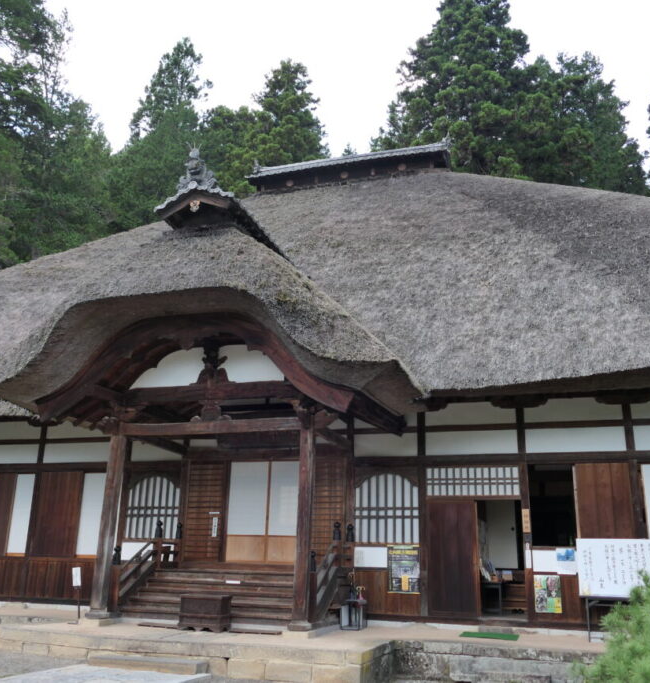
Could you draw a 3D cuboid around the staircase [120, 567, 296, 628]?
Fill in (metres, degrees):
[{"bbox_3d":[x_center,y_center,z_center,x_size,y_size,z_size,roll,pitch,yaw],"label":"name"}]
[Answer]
[{"bbox_3d":[-1.703,4.404,12.354,3.500,0.780,1.350,-4,-18,18],"label":"staircase"}]

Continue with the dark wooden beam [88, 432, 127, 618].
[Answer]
[{"bbox_3d":[-3.735,3.090,12.285,0.210,3.020,0.210,-4,-17,17],"label":"dark wooden beam"}]

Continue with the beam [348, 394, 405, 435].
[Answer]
[{"bbox_3d":[0.886,1.227,11.677,0.180,0.330,2.631,-6,-16,22],"label":"beam"}]

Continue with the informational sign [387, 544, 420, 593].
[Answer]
[{"bbox_3d":[1.419,4.119,12.852,0.590,0.840,0.020,-4,-18,18],"label":"informational sign"}]

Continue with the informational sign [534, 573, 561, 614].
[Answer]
[{"bbox_3d":[3.767,4.264,12.004,0.415,0.600,0.015,-4,-18,18],"label":"informational sign"}]

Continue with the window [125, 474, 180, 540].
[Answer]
[{"bbox_3d":[-3.443,3.384,14.547,1.250,1.280,0.080,-4,-17,17],"label":"window"}]

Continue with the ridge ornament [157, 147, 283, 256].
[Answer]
[{"bbox_3d":[-1.830,-2.235,13.317,1.480,1.500,2.700,-4,-17,17],"label":"ridge ornament"}]

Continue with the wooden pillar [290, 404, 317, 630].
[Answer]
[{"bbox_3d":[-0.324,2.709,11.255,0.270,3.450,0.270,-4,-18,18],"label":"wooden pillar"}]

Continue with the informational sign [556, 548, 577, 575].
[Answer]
[{"bbox_3d":[4.095,3.735,12.057,0.310,0.420,0.015,-4,-18,18],"label":"informational sign"}]

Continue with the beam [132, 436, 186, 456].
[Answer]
[{"bbox_3d":[-3.270,1.978,13.858,0.150,0.220,2.300,-4,-18,18],"label":"beam"}]

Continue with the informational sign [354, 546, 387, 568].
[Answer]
[{"bbox_3d":[0.831,3.921,12.898,0.610,0.360,0.020,-4,-17,17],"label":"informational sign"}]

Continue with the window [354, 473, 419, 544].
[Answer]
[{"bbox_3d":[1.150,3.109,13.293,1.240,1.290,0.100,-4,-18,18],"label":"window"}]

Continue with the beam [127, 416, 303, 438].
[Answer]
[{"bbox_3d":[-1.982,1.473,12.165,3.400,0.200,0.170,-4,-17,17],"label":"beam"}]

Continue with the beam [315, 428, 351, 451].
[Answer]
[{"bbox_3d":[0.154,1.738,12.662,0.150,0.220,1.900,-4,-17,17],"label":"beam"}]

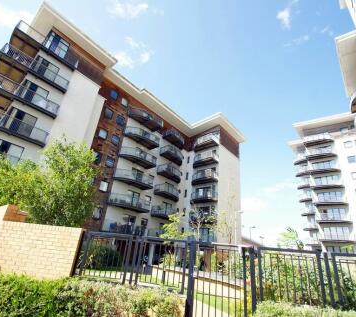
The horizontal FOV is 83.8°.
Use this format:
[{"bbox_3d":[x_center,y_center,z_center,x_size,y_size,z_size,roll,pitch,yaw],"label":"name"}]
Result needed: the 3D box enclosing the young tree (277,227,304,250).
[{"bbox_3d":[8.150,6.580,14.300,1.900,3.200,1.900,-6,-26,27],"label":"young tree"}]

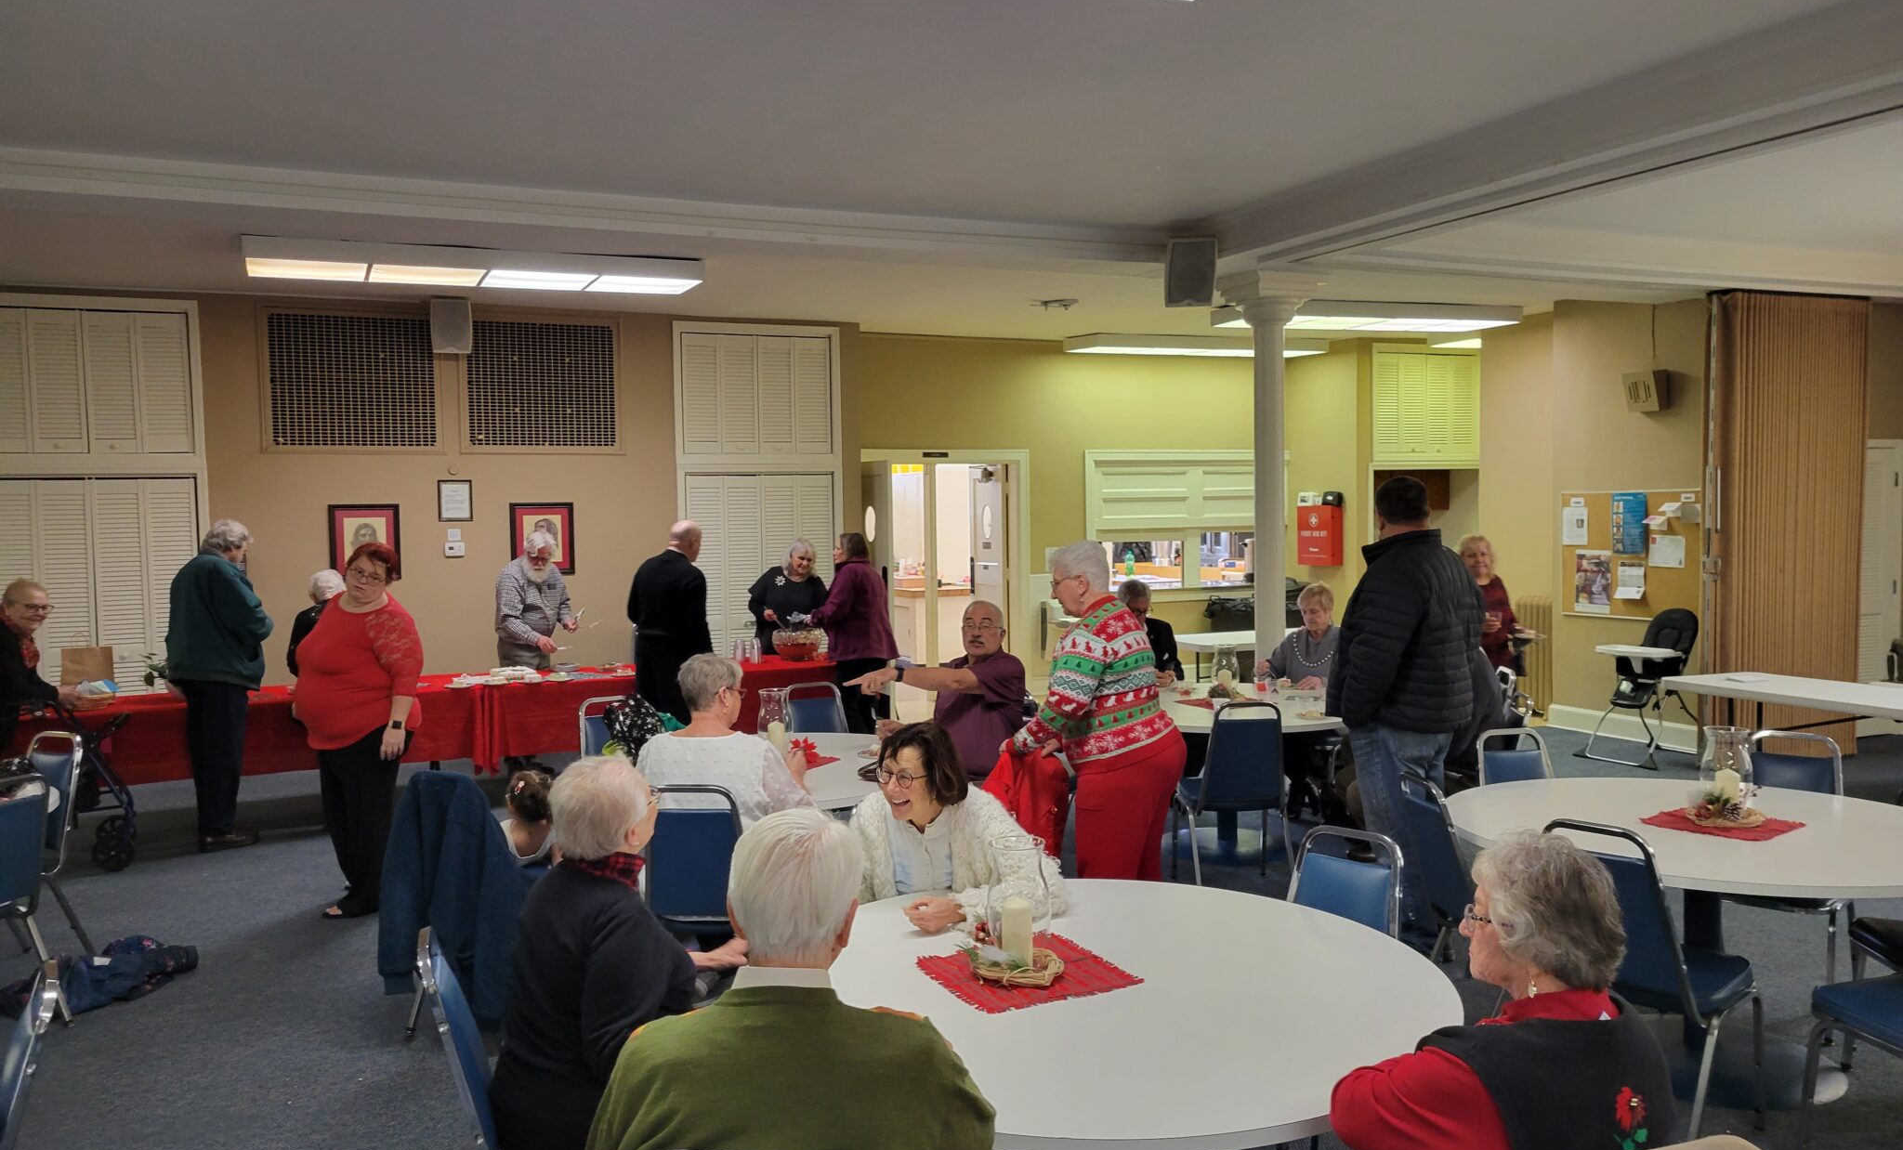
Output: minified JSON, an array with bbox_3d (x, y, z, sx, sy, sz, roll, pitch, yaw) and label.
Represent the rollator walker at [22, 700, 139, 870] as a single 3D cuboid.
[{"bbox_3d":[-4.324,1.026,7.009,0.620,0.830,0.580,-2,3,-28],"label":"rollator walker"}]

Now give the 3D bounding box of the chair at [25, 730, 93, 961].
[{"bbox_3d":[-3.588,1.073,5.400,0.450,0.890,0.560,1,3,22],"label":"chair"}]

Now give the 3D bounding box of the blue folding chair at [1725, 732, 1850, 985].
[{"bbox_3d":[2.842,1.025,4.891,0.450,0.890,0.560,2,4,39],"label":"blue folding chair"}]

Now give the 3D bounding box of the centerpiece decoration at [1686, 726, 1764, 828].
[{"bbox_3d":[2.421,0.620,4.468,0.215,0.272,0.205,-2,3,-23],"label":"centerpiece decoration"}]

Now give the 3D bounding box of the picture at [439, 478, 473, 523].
[{"bbox_3d":[-3.511,-0.527,10.124,0.245,0.305,0.025,-2,3,-23],"label":"picture"}]

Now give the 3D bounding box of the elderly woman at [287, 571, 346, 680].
[{"bbox_3d":[-3.309,0.670,7.517,0.450,1.450,0.360,-2,3,-30],"label":"elderly woman"}]

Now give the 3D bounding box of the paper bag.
[{"bbox_3d":[-4.494,0.527,7.454,0.235,0.290,0.130,-2,3,-26],"label":"paper bag"}]

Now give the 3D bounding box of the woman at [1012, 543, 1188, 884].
[{"bbox_3d":[0.505,0.682,4.863,0.550,1.600,0.500,0,3,16],"label":"woman"}]

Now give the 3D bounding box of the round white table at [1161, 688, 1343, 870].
[{"bbox_3d":[1.414,1.005,7.155,1.520,0.745,1.520,-1,3,0],"label":"round white table"}]

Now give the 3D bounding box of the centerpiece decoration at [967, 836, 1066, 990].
[{"bbox_3d":[0.137,0.707,3.054,0.210,0.270,0.205,-1,3,0],"label":"centerpiece decoration"}]

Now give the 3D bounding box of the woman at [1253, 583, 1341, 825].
[{"bbox_3d":[1.938,0.690,7.887,0.560,1.270,0.750,1,4,33],"label":"woman"}]

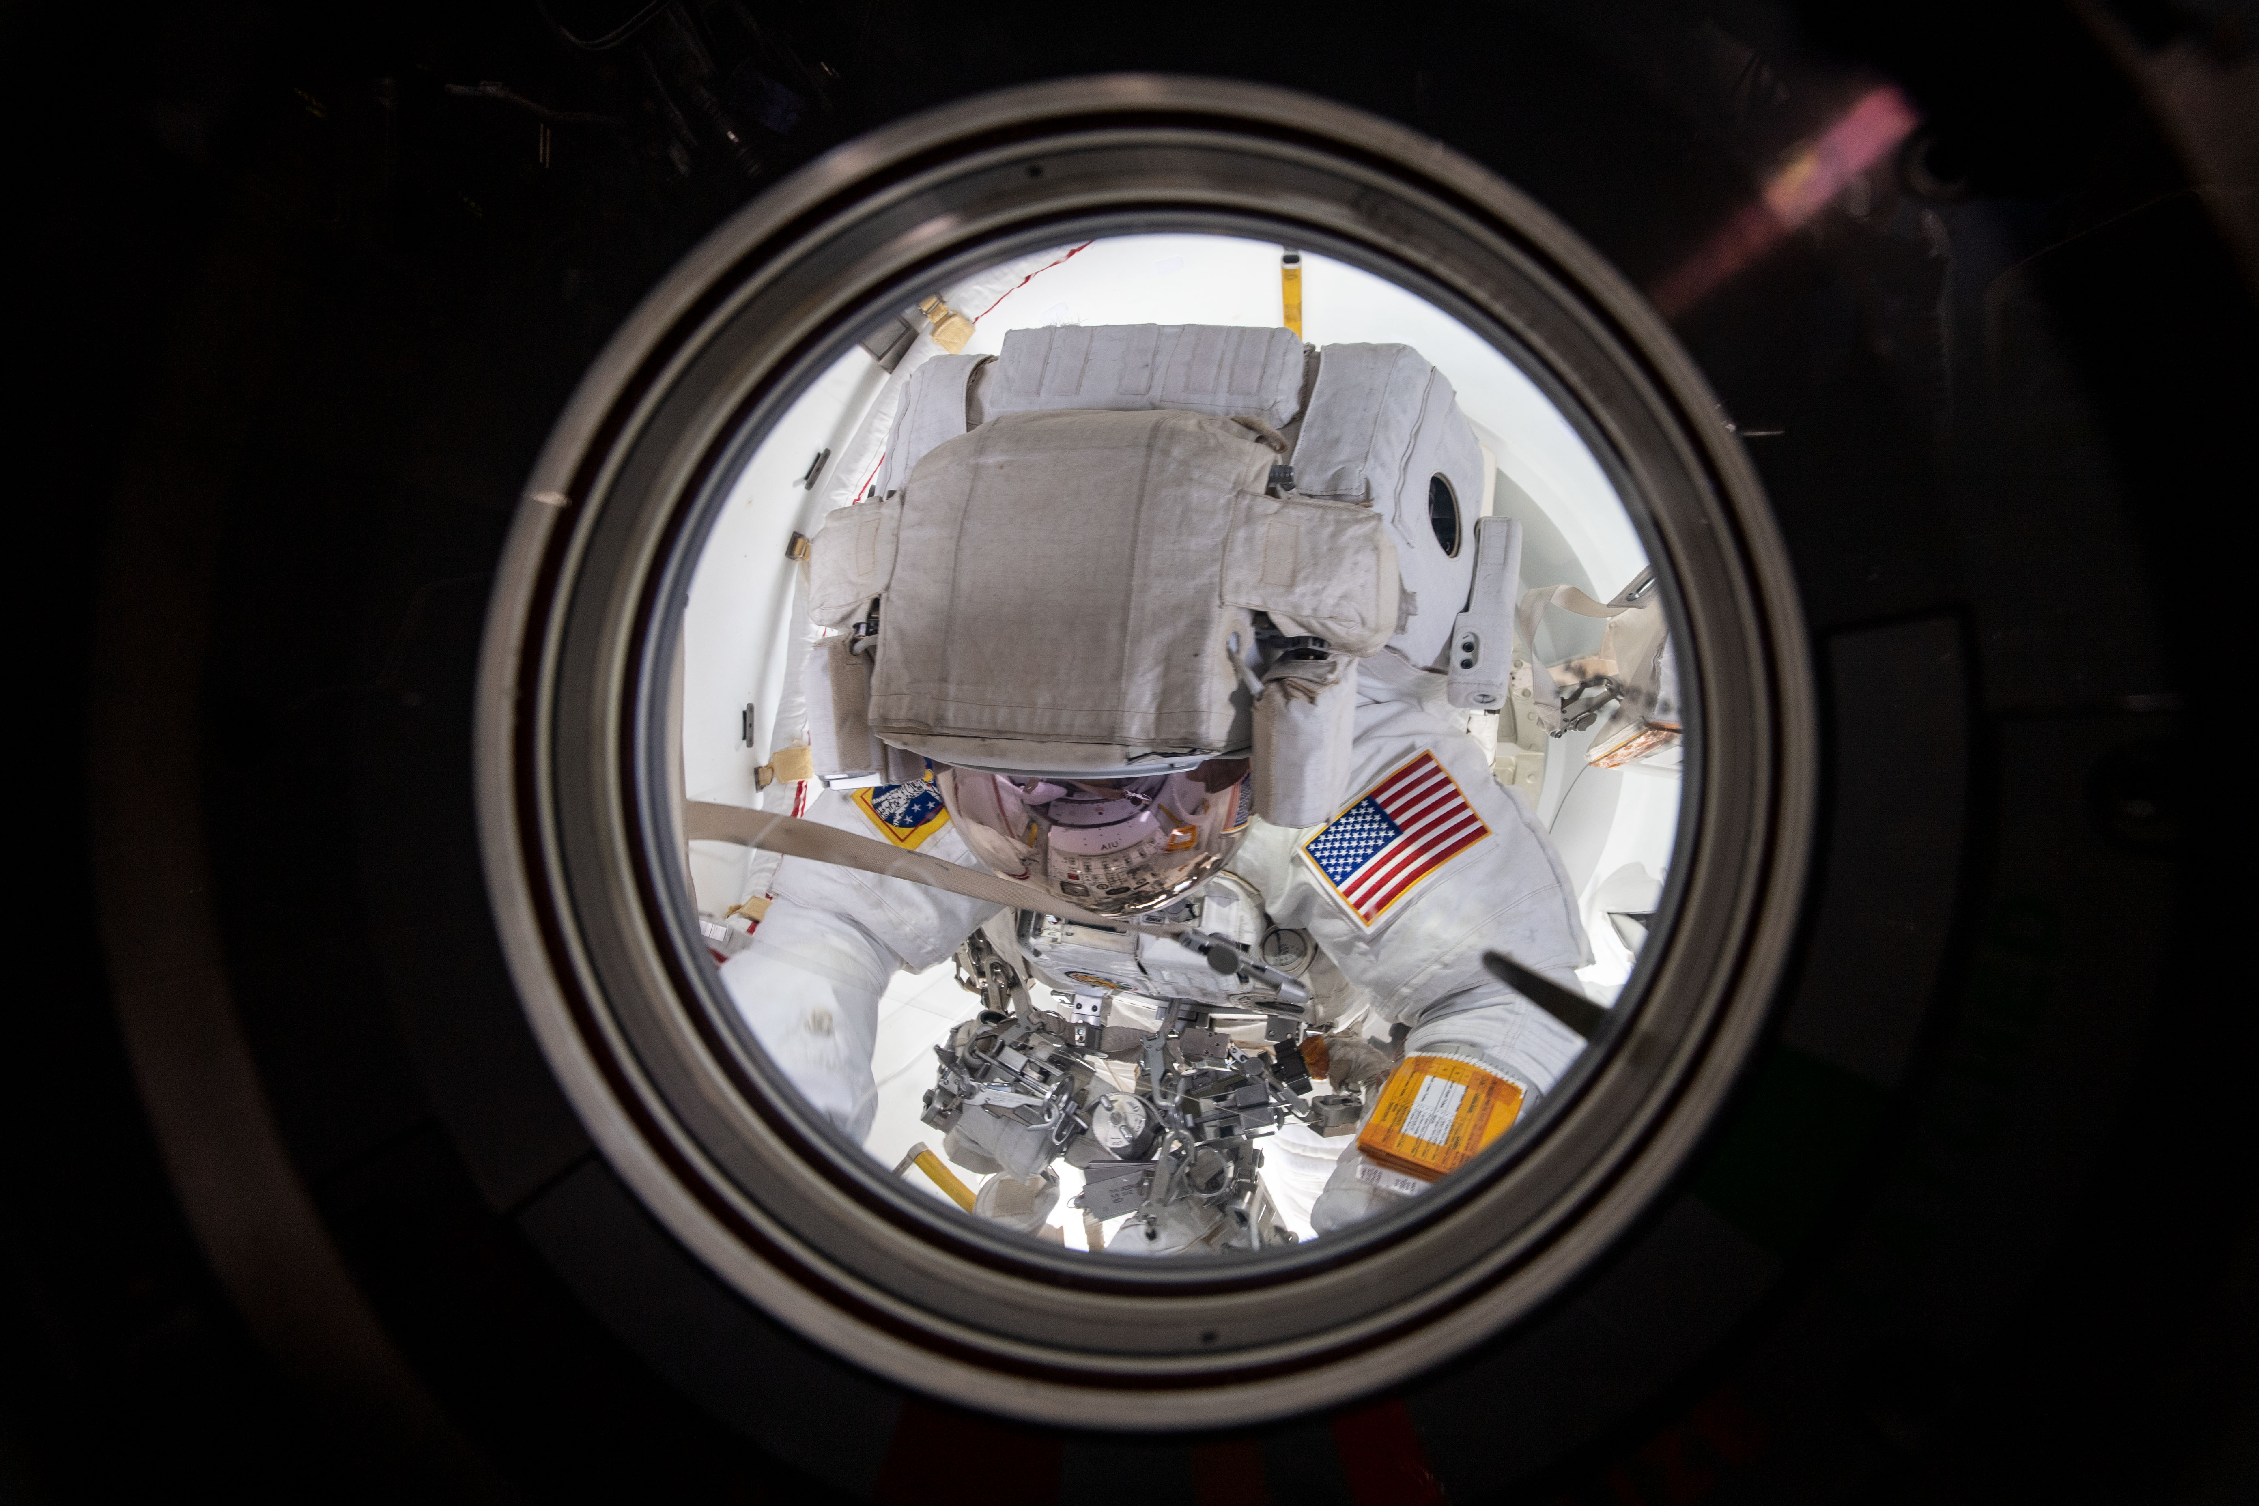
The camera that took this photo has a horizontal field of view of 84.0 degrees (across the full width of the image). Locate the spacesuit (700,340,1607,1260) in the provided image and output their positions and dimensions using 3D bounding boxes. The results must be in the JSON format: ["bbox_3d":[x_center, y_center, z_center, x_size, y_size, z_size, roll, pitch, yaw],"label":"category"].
[{"bbox_3d":[0.098,0.294,1.918,1.000,0.880,1.800,1,-27,12],"label":"spacesuit"}]

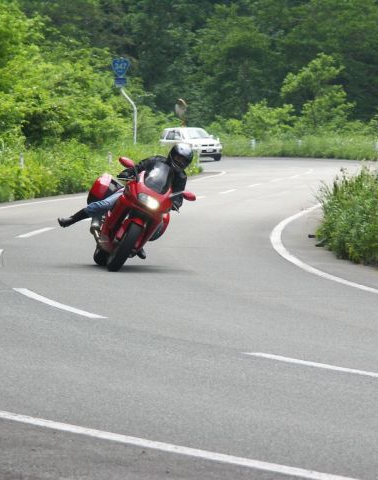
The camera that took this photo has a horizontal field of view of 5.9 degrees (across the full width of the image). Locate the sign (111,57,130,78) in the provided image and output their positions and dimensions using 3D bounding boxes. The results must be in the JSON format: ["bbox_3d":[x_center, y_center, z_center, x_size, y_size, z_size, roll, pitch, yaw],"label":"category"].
[{"bbox_3d":[-1.876,-4.698,101.000,0.480,0.520,0.060,0,2,2],"label":"sign"}]

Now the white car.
[{"bbox_3d":[0.097,-4.659,180.000,1.710,1.610,4.400,-1,2,-21],"label":"white car"}]

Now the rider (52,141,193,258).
[{"bbox_3d":[-0.574,-0.495,37.000,1.070,1.250,0.900,24,-1,-7],"label":"rider"}]

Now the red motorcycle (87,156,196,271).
[{"bbox_3d":[-0.548,-0.244,36.900,0.880,1.200,2.070,29,-2,-7],"label":"red motorcycle"}]

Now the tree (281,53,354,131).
[{"bbox_3d":[7.228,-8.128,208.000,4.000,5.000,3.800,0,2,0],"label":"tree"}]

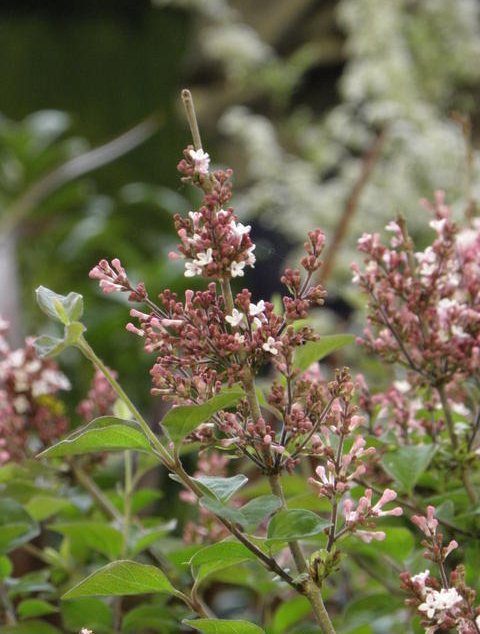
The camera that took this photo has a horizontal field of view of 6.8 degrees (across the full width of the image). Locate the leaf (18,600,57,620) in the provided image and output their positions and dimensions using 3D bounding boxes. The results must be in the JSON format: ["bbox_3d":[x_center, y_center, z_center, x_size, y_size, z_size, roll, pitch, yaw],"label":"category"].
[{"bbox_3d":[-0.090,0.130,1.800,0.018,0.009,0.013,0,7,0],"label":"leaf"}]

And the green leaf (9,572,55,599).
[{"bbox_3d":[-0.093,0.120,1.810,0.021,0.013,0.015,0,7,0],"label":"green leaf"}]

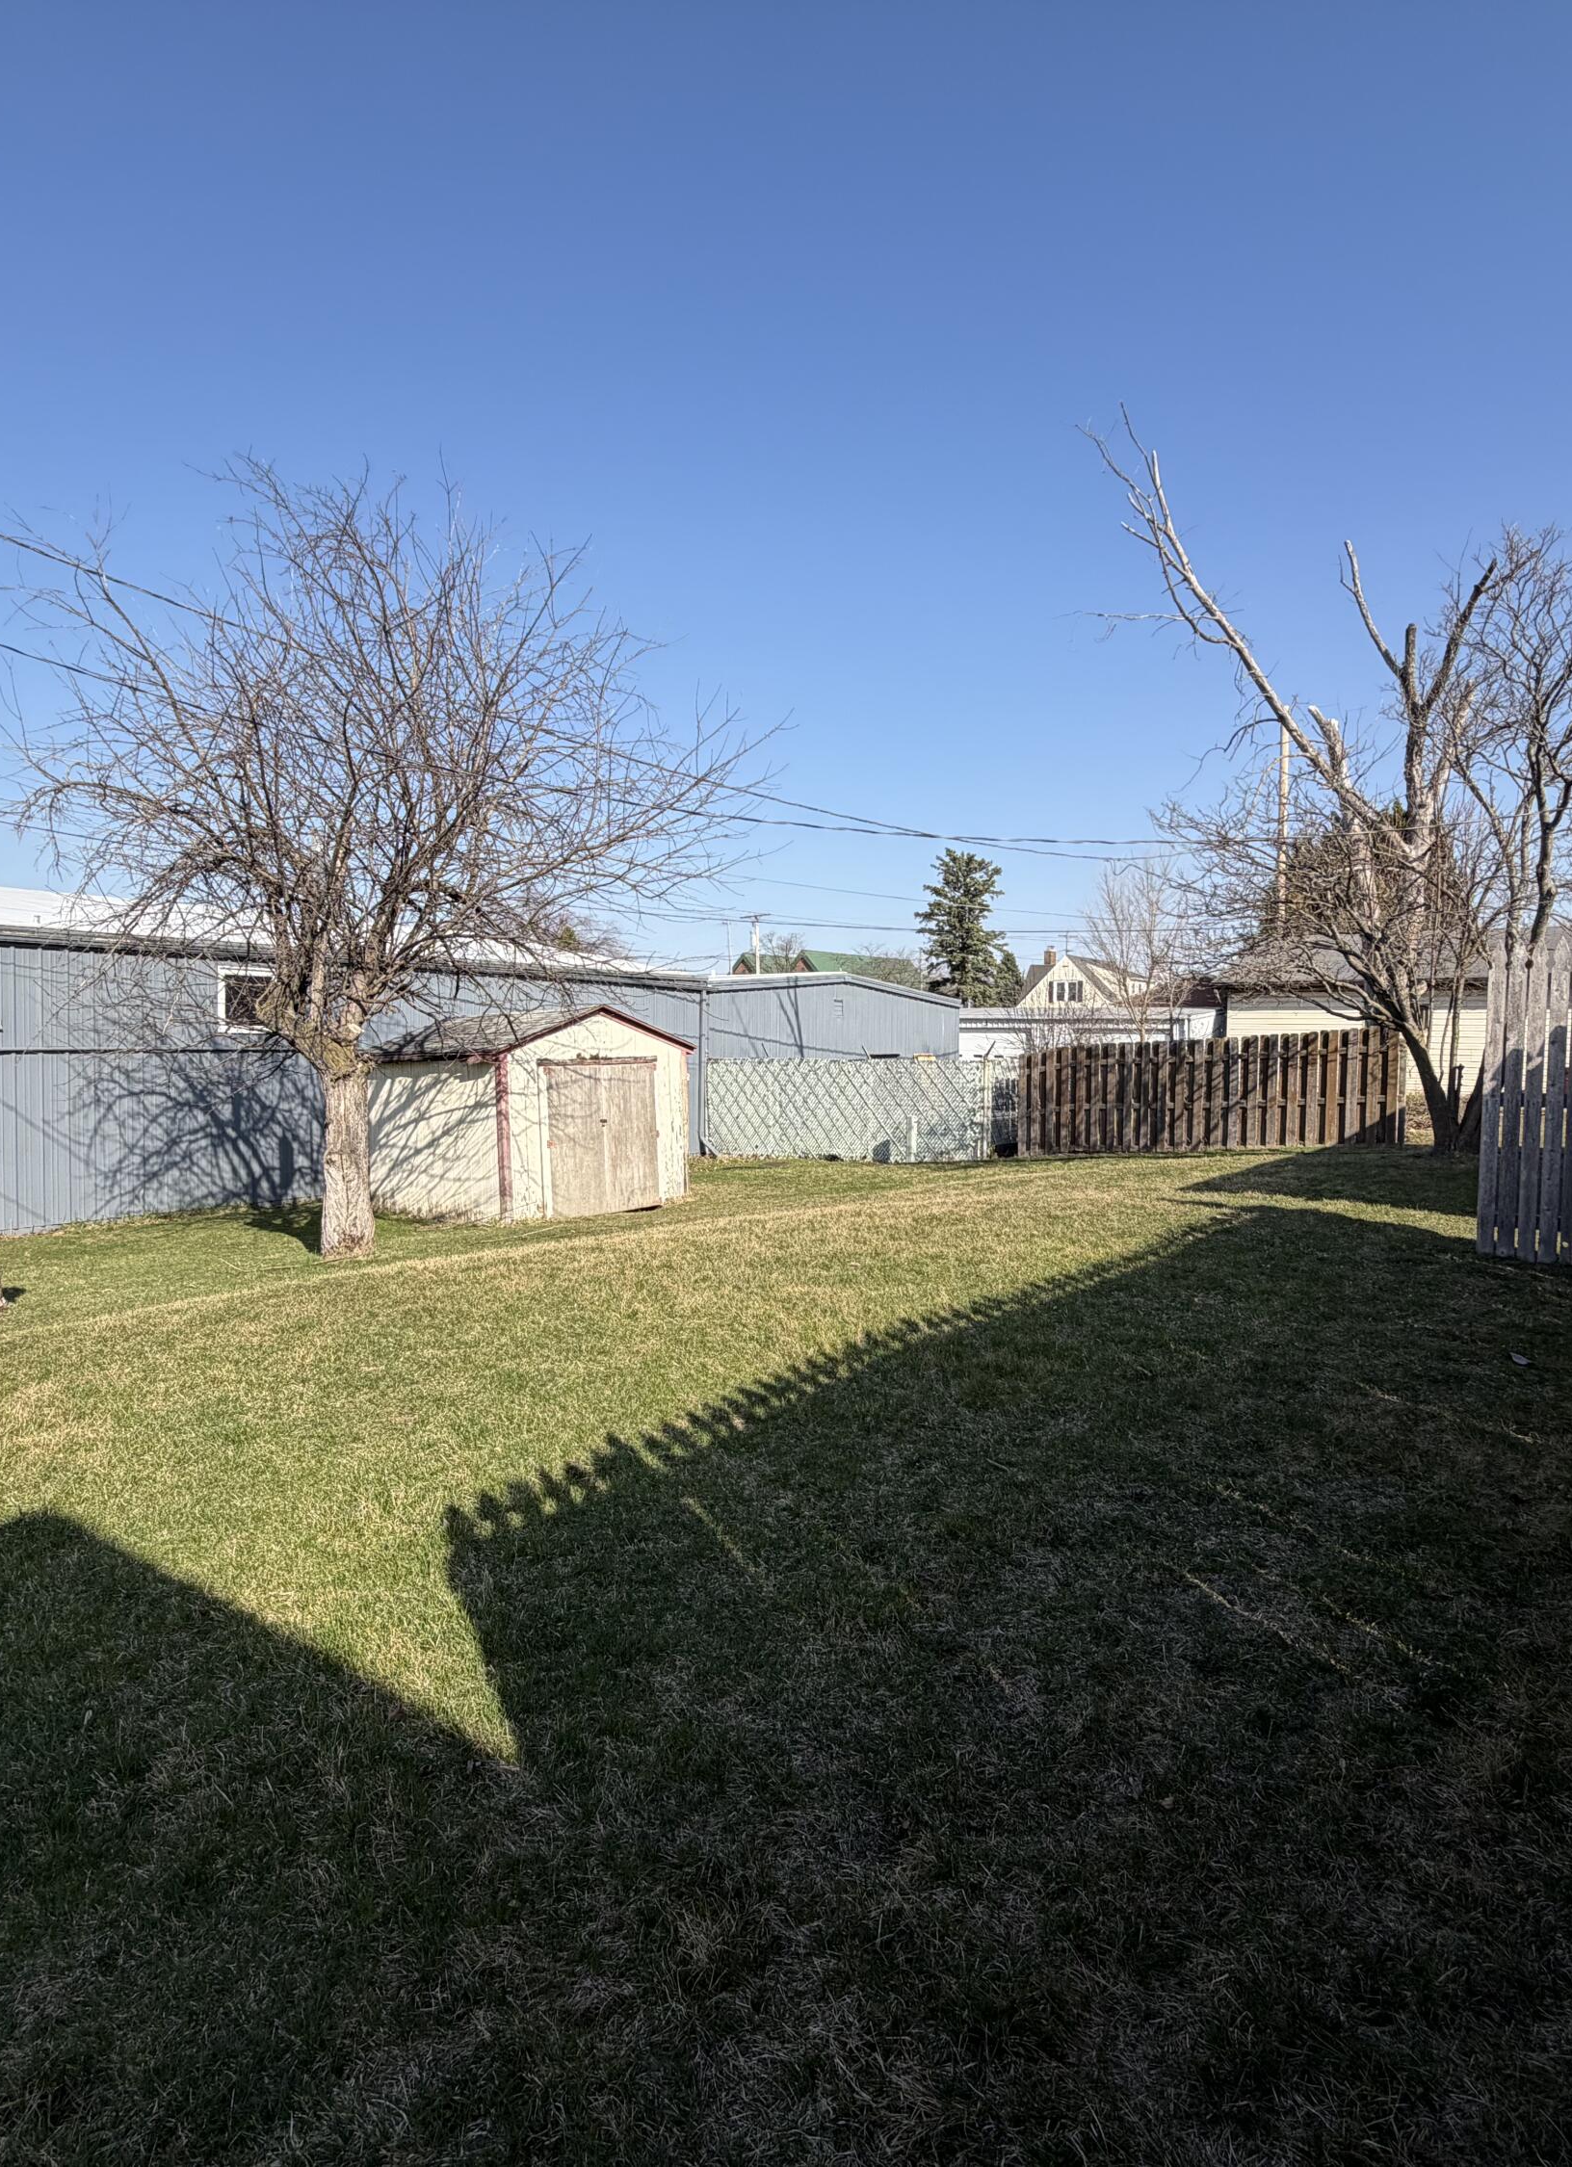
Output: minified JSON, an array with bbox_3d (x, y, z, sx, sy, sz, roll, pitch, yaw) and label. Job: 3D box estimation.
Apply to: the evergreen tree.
[{"bbox_3d":[8.828,-6.045,57.815,4.800,11.200,4.700,0,2,0],"label":"evergreen tree"}]

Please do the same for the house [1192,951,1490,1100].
[{"bbox_3d":[15.263,-1.768,27.234,7.600,3.900,7.000,2,2,37],"label":"house"}]

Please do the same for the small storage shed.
[{"bbox_3d":[-2.988,0.220,13.477,2.500,2.220,2.700,2,2,37],"label":"small storage shed"}]

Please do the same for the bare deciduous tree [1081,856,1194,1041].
[{"bbox_3d":[8.232,-2.483,26.904,2.700,5.800,2.600,0,2,0],"label":"bare deciduous tree"}]

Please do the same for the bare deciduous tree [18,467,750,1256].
[{"bbox_3d":[-3.206,-1.824,9.793,5.800,6.500,5.500,0,2,-18],"label":"bare deciduous tree"}]

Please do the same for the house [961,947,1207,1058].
[{"bbox_3d":[14.499,-3.710,56.890,10.000,6.700,11.000,2,2,37],"label":"house"}]

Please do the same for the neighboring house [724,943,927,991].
[{"bbox_3d":[3.340,-5.357,85.140,11.000,8.500,15.000,2,2,37],"label":"neighboring house"}]

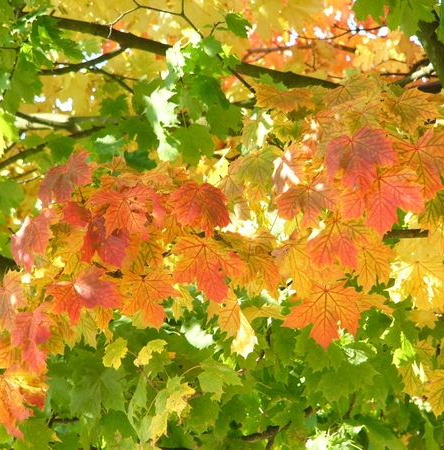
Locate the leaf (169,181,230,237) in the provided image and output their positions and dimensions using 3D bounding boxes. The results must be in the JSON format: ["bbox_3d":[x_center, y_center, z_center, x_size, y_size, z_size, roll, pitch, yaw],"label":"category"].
[{"bbox_3d":[-0.038,-0.025,7.800,0.105,0.100,0.040,-8,-15,-2],"label":"leaf"}]

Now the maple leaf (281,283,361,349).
[{"bbox_3d":[0.169,0.153,7.750,0.132,0.112,0.040,0,-15,0],"label":"maple leaf"}]

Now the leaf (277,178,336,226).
[{"bbox_3d":[0.149,-0.041,8.050,0.106,0.090,0.030,0,-28,0],"label":"leaf"}]

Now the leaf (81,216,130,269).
[{"bbox_3d":[-0.203,0.029,8.050,0.095,0.097,0.035,-17,-18,-11],"label":"leaf"}]

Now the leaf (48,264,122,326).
[{"bbox_3d":[-0.235,0.121,7.750,0.126,0.102,0.040,0,-15,-10],"label":"leaf"}]

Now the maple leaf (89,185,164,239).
[{"bbox_3d":[-0.166,-0.024,7.950,0.129,0.093,0.040,0,-28,0],"label":"maple leaf"}]

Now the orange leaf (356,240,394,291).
[{"bbox_3d":[0.270,0.072,8.100,0.074,0.088,0.030,0,-20,0],"label":"orange leaf"}]

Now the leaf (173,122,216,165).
[{"bbox_3d":[-0.050,-0.144,8.100,0.074,0.074,0.035,0,-15,0],"label":"leaf"}]

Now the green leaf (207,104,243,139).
[{"bbox_3d":[0.005,-0.204,9.000,0.075,0.069,0.025,0,-15,0],"label":"green leaf"}]

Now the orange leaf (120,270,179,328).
[{"bbox_3d":[-0.123,0.130,8.000,0.101,0.101,0.030,-14,-19,-5],"label":"orange leaf"}]

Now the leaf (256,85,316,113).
[{"bbox_3d":[0.117,-0.238,8.600,0.113,0.057,0.035,0,-50,0],"label":"leaf"}]

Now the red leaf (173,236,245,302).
[{"bbox_3d":[-0.025,0.070,7.750,0.122,0.131,0.040,-18,-14,-5],"label":"red leaf"}]

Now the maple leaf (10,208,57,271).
[{"bbox_3d":[-0.328,0.027,8.000,0.086,0.111,0.040,3,-21,21],"label":"maple leaf"}]

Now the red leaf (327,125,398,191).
[{"bbox_3d":[0.256,-0.122,8.400,0.129,0.125,0.030,0,-18,0],"label":"red leaf"}]

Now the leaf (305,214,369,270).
[{"bbox_3d":[0.204,0.029,8.000,0.112,0.098,0.030,0,-25,0],"label":"leaf"}]

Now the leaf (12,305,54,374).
[{"bbox_3d":[-0.350,0.208,8.400,0.082,0.119,0.040,0,-15,20],"label":"leaf"}]

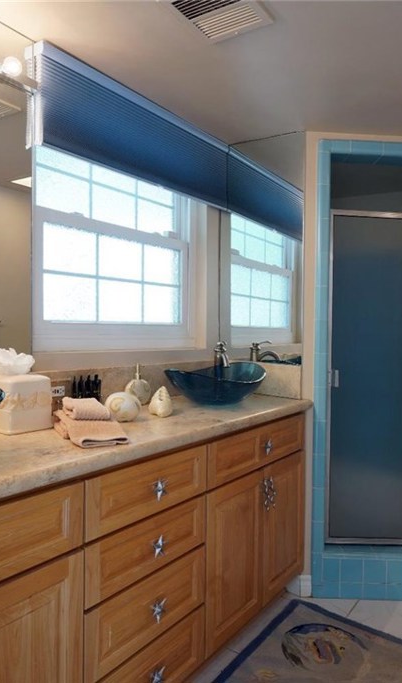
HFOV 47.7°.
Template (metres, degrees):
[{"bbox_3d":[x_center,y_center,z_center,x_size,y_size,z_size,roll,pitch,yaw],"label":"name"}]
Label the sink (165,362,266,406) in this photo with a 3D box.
[{"bbox_3d":[0.075,0.187,1.928,0.360,0.160,0.545,1,1,37],"label":"sink"}]

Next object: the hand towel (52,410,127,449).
[{"bbox_3d":[-0.332,0.246,1.334,0.135,0.046,0.340,0,1,-26],"label":"hand towel"}]

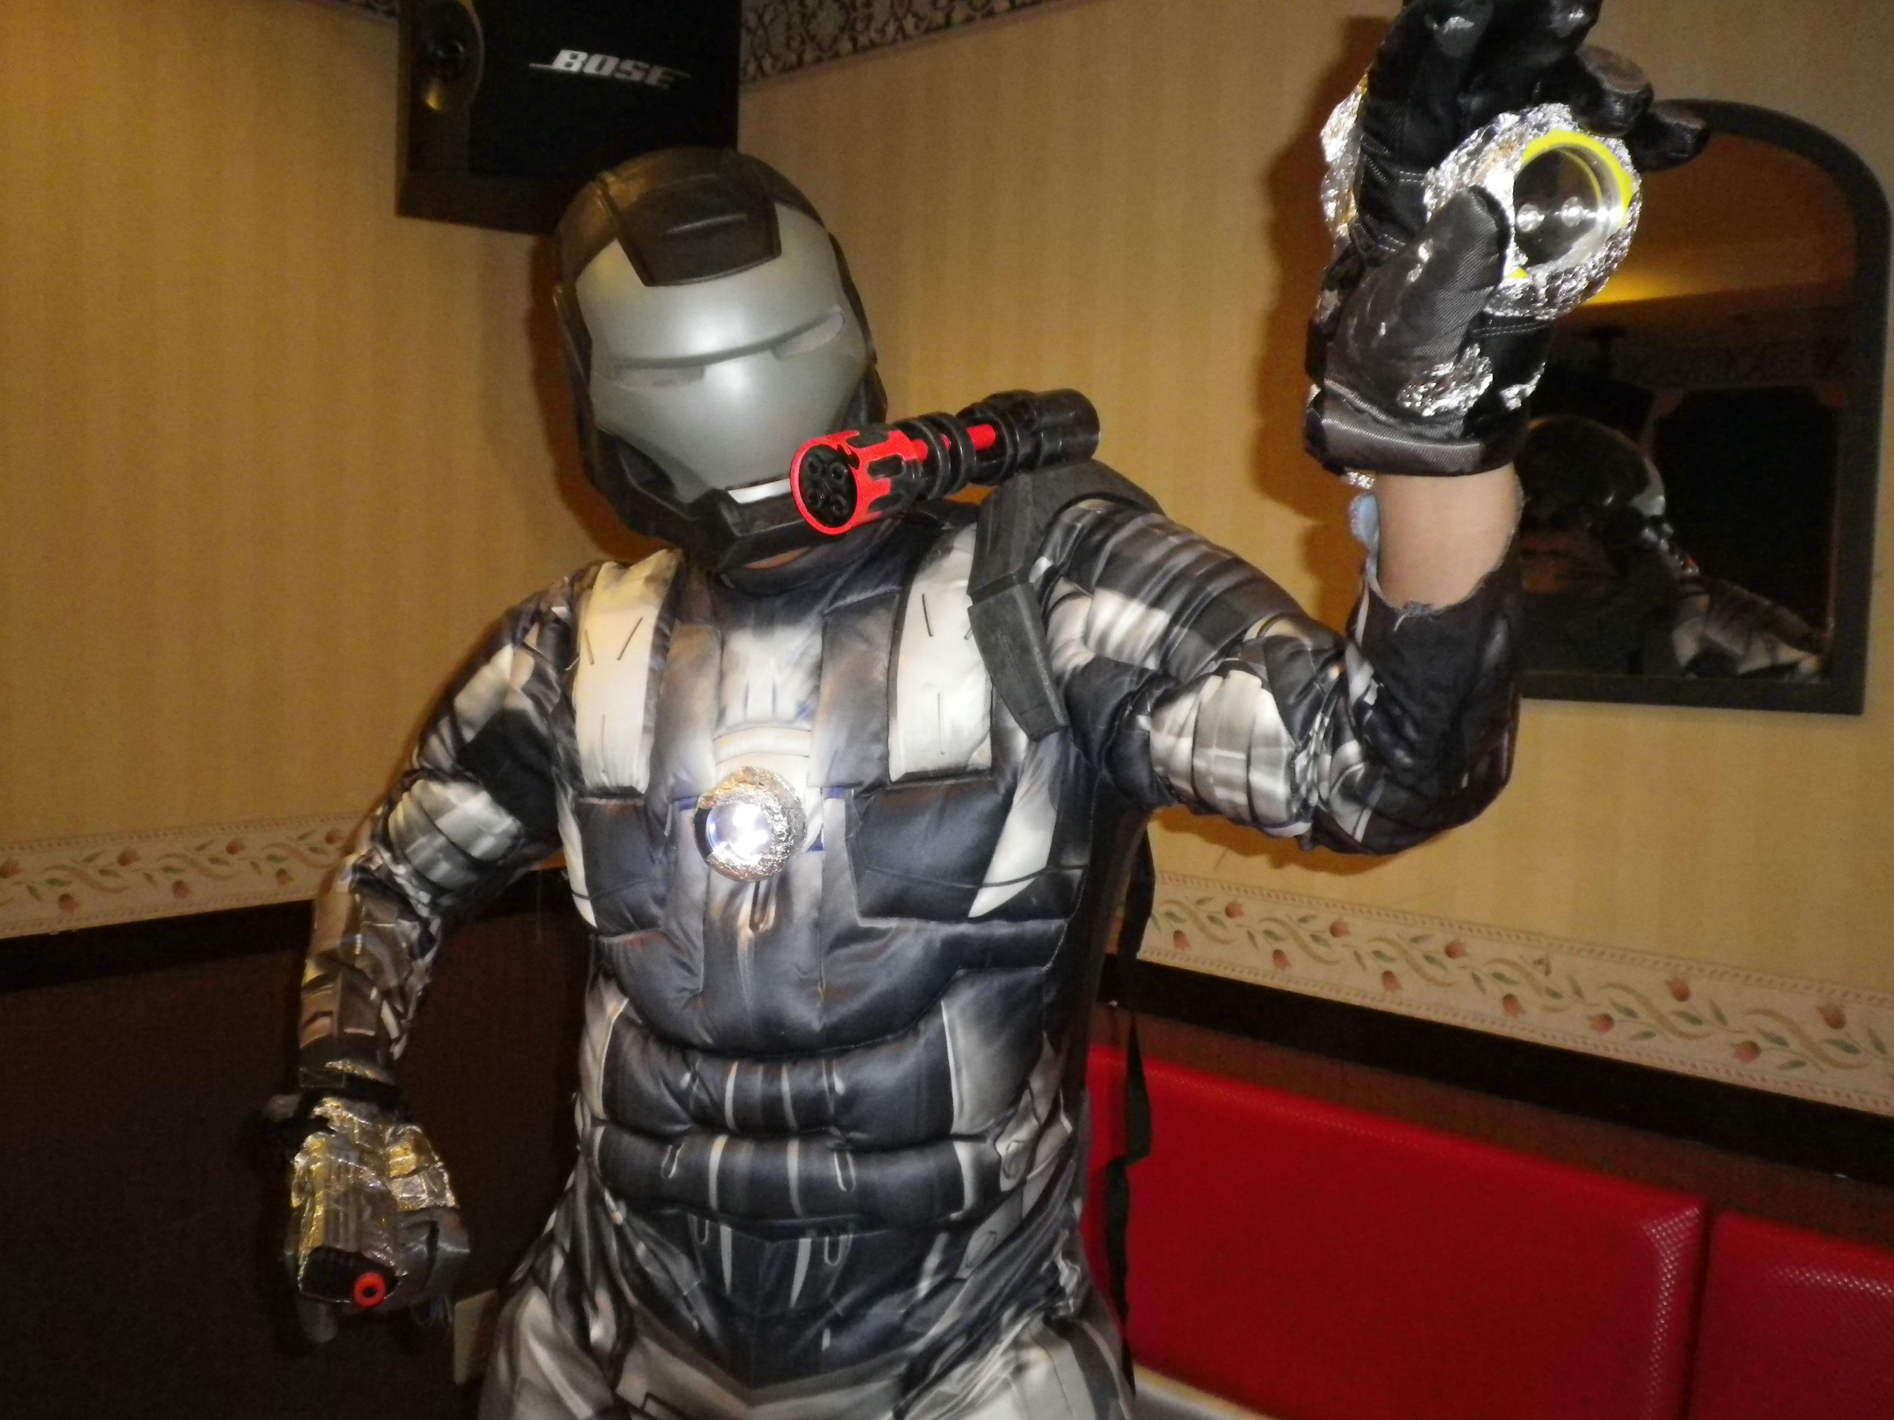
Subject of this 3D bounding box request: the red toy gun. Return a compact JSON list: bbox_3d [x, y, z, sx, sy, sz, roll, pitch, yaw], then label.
[{"bbox_3d":[0.008,-0.184,1.109,0.068,0.069,0.268,6,19,41],"label":"red toy gun"}]

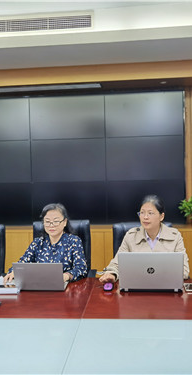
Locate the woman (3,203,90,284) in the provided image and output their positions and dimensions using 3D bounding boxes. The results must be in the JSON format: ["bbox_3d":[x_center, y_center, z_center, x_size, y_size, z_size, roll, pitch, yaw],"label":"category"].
[{"bbox_3d":[-0.310,0.751,2.757,0.560,1.275,0.700,-1,2,13],"label":"woman"}]

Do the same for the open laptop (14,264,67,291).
[{"bbox_3d":[-0.336,0.551,2.500,0.310,0.205,0.285,-1,2,4],"label":"open laptop"}]

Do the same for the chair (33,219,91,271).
[{"bbox_3d":[-0.277,0.823,3.141,0.630,1.050,0.660,-1,2,-4],"label":"chair"}]

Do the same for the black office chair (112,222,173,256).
[{"bbox_3d":[0.348,0.818,2.852,0.630,1.050,0.660,-1,2,7],"label":"black office chair"}]

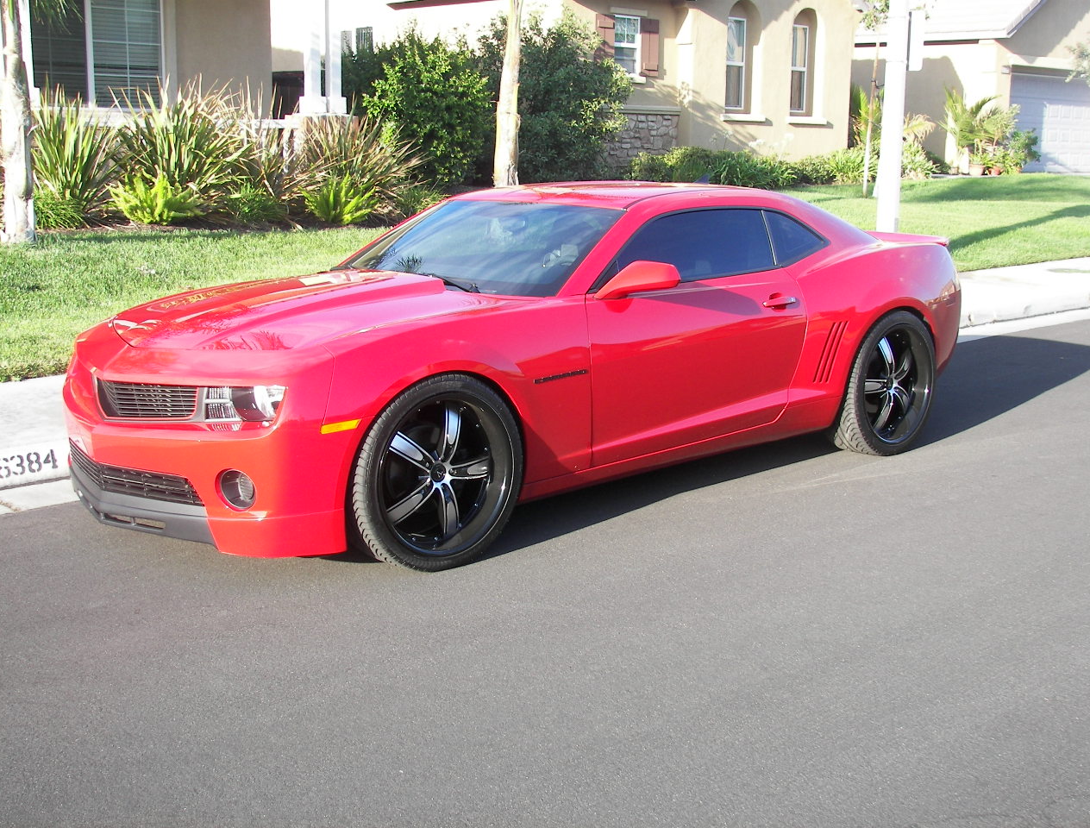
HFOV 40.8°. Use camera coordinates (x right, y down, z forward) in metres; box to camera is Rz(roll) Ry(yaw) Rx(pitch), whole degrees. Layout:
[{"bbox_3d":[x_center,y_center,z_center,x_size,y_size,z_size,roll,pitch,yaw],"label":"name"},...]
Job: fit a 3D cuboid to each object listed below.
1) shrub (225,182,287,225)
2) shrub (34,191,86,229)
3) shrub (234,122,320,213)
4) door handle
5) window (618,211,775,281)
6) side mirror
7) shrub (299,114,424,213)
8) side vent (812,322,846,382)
[{"bbox_3d":[-3.186,-2.319,16.200,0.680,0.460,0.620,-2,11,-11],"label":"shrub"},{"bbox_3d":[-5.020,-2.091,15.100,0.660,0.400,0.600,-3,11,-18],"label":"shrub"},{"bbox_3d":[-2.958,-2.719,16.257,0.908,1.030,0.834,-1,10,-10],"label":"shrub"},{"bbox_3d":[1.046,-0.498,6.490,0.225,0.052,0.050,-10,12,-42],"label":"door handle"},{"bbox_3d":[0.632,-0.730,6.308,1.170,0.335,0.090,-10,-18,-42],"label":"window"},{"bbox_3d":[0.369,-0.535,5.761,0.260,0.165,0.240,-10,15,-42],"label":"side mirror"},{"bbox_3d":[-2.192,-2.955,17.300,1.480,1.160,1.300,-1,11,-7],"label":"shrub"},{"bbox_3d":[1.312,-0.290,6.791,0.260,0.285,0.050,-10,12,-42],"label":"side vent"}]

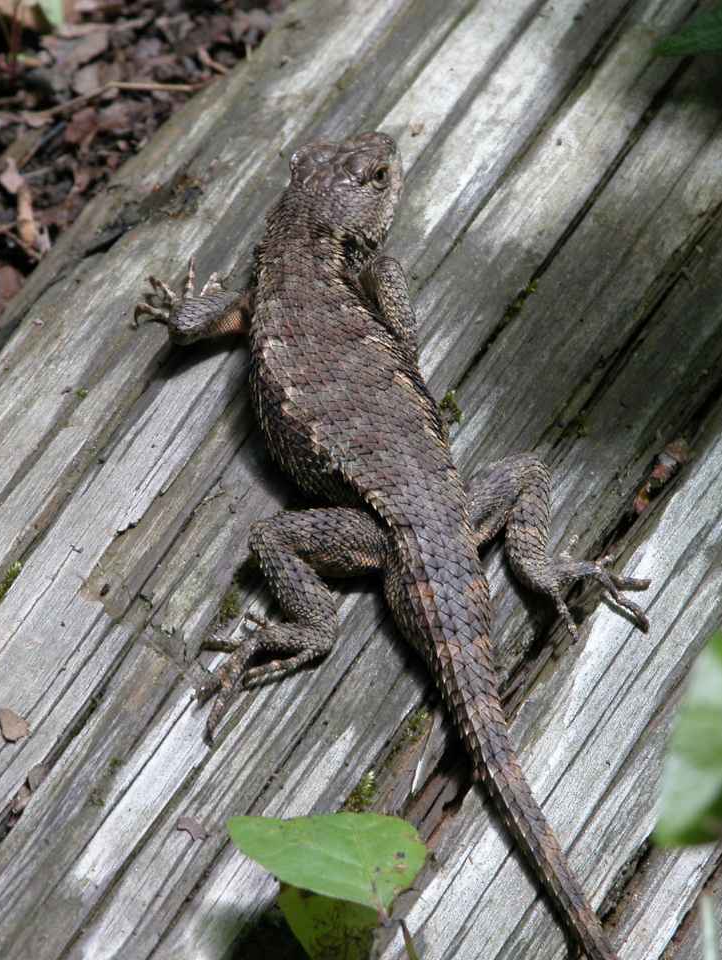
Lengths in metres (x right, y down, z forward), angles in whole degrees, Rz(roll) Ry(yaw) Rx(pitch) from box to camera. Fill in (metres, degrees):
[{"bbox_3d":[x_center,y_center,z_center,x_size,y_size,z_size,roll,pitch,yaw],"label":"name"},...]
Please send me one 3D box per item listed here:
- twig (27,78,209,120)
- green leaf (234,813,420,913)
[{"bbox_3d":[-0.032,-0.050,1.366,0.025,0.003,0.005,-9,43,-10],"label":"twig"},{"bbox_3d":[-0.004,0.043,1.165,0.022,0.004,0.013,12,43,13],"label":"green leaf"}]

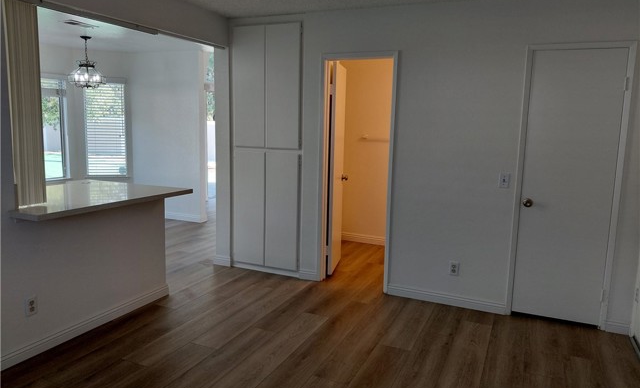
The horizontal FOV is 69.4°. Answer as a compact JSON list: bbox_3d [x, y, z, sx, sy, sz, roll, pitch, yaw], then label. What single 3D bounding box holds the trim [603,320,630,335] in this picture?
[{"bbox_3d":[2.185,0.981,3.385,0.149,0.083,0.016,5,9,24],"label":"trim"}]

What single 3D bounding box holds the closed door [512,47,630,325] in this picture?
[{"bbox_3d":[1.827,-0.040,3.432,0.603,2.005,0.045,5,9,24],"label":"closed door"}]

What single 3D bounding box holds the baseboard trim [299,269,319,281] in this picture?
[{"bbox_3d":[-0.104,0.787,4.416,0.196,0.083,0.016,5,9,24],"label":"baseboard trim"}]

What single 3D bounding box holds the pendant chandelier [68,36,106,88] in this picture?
[{"bbox_3d":[-2.815,-1.588,5.594,0.466,0.609,0.466,5,9,24],"label":"pendant chandelier"}]

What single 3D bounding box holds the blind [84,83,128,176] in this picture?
[{"bbox_3d":[-3.210,-0.951,6.936,0.577,1.368,0.055,-2,9,-21],"label":"blind"}]

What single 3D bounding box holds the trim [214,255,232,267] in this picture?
[{"bbox_3d":[-1.012,0.710,4.824,0.222,0.083,0.016,5,9,24],"label":"trim"}]

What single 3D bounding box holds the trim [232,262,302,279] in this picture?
[{"bbox_3d":[-0.552,0.755,4.619,0.789,0.070,0.018,5,9,24],"label":"trim"}]

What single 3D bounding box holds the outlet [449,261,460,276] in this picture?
[{"bbox_3d":[1.119,0.621,3.829,0.072,0.116,0.012,5,9,24],"label":"outlet"}]

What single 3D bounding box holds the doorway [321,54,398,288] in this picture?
[{"bbox_3d":[0.335,-0.179,4.141,0.691,2.091,0.130,5,9,24],"label":"doorway"}]

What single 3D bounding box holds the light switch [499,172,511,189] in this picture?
[{"bbox_3d":[1.434,-0.104,3.586,0.072,0.116,0.012,5,9,24],"label":"light switch"}]

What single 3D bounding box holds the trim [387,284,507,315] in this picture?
[{"bbox_3d":[1.051,0.885,3.896,0.978,0.083,0.016,5,9,24],"label":"trim"}]

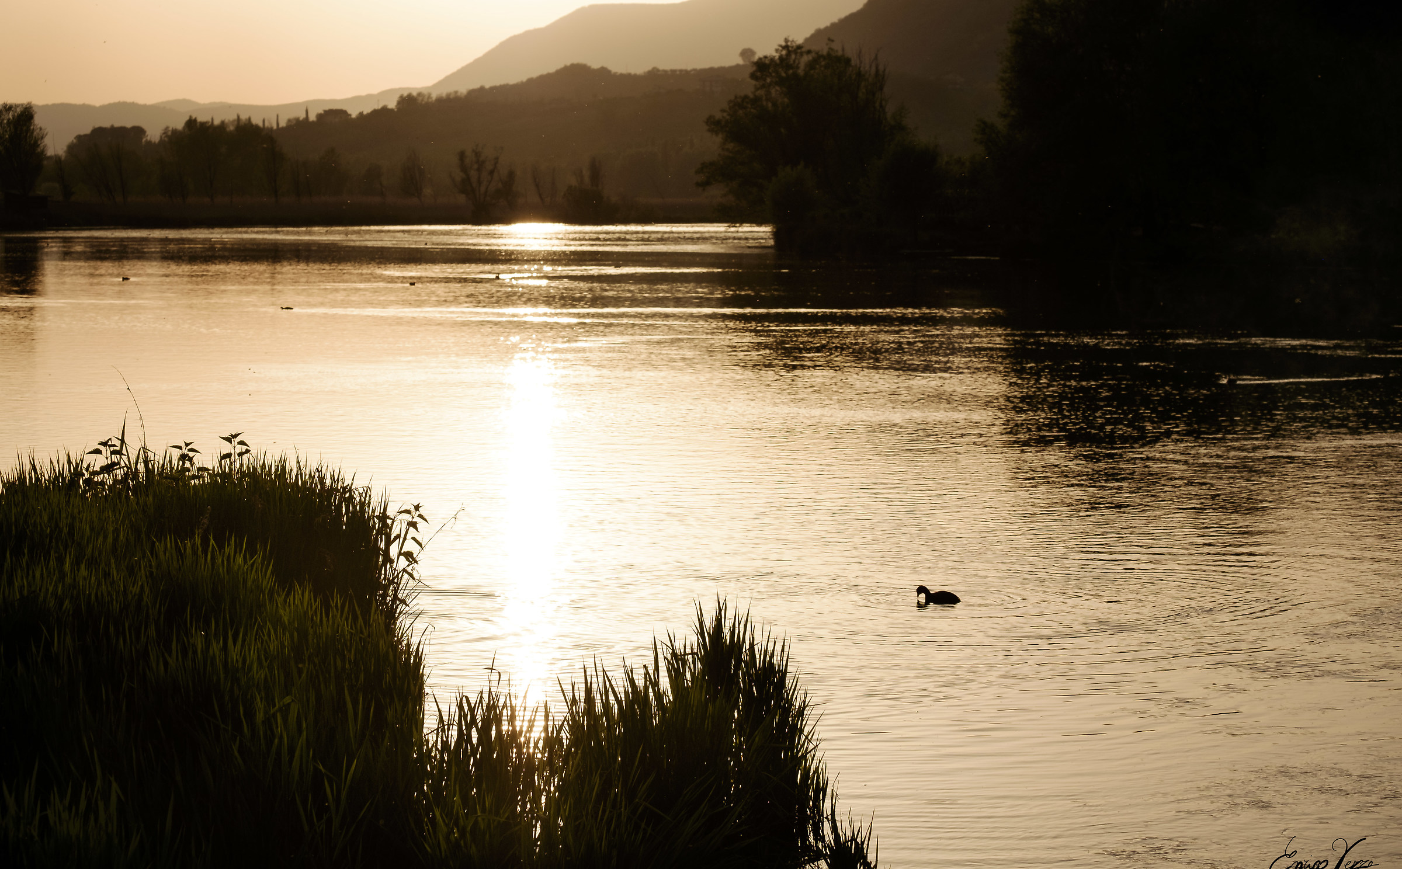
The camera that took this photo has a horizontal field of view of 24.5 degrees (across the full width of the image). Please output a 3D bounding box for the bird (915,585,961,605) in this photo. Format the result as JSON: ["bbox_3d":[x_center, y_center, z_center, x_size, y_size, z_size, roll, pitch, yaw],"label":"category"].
[{"bbox_3d":[1.875,1.276,25.500,0.345,0.170,0.170,0,4,2],"label":"bird"}]

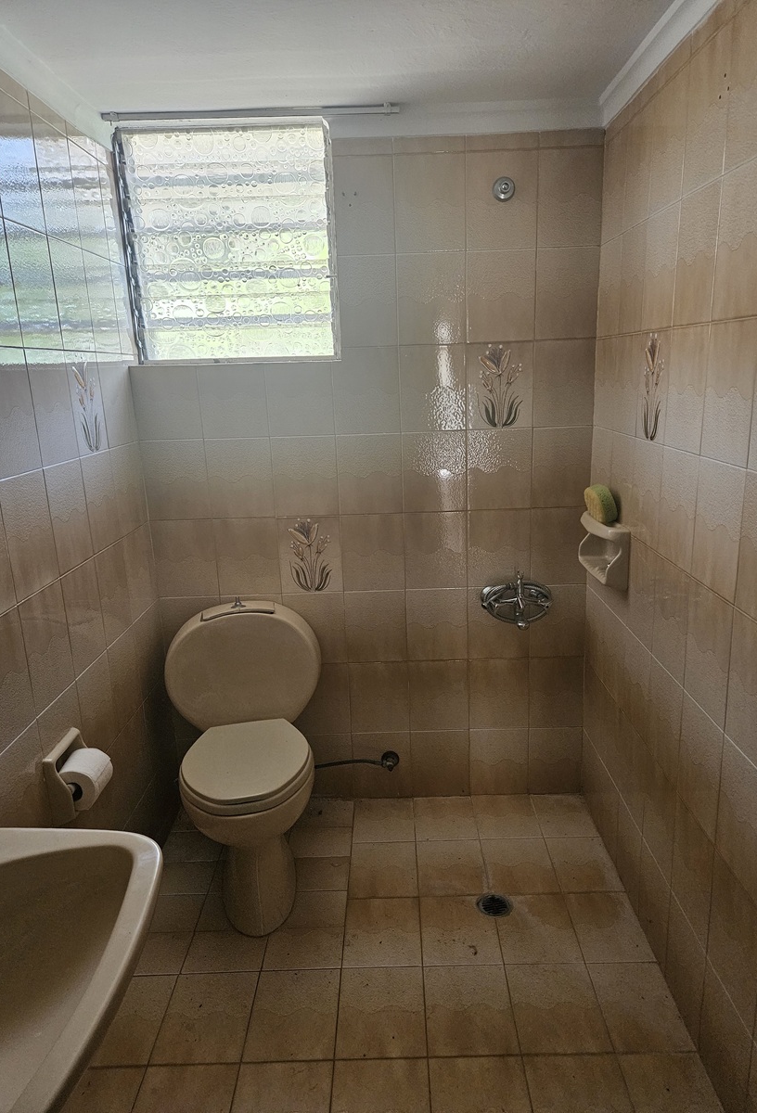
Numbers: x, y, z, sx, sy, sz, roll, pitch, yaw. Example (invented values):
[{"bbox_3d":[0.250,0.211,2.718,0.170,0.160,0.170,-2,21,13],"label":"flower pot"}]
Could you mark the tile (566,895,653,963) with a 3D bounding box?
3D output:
[{"bbox_3d":[0.607,0.984,1.964,0.178,0.012,0.250,-2,15,1],"label":"tile"}]

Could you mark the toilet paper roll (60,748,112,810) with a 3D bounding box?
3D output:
[{"bbox_3d":[-0.672,0.507,1.679,0.098,0.098,0.098,-2,14,1],"label":"toilet paper roll"}]

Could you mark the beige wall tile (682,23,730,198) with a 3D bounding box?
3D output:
[{"bbox_3d":[0.623,-0.834,1.401,0.010,0.250,0.199,-2,14,1],"label":"beige wall tile"}]

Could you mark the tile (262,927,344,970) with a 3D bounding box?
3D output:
[{"bbox_3d":[-0.190,1.021,1.918,0.200,0.010,0.139,-2,14,1],"label":"tile"}]

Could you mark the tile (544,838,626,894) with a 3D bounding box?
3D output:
[{"bbox_3d":[0.611,0.921,2.206,0.178,0.012,0.250,-2,15,1],"label":"tile"}]

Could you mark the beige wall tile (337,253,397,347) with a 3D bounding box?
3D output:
[{"bbox_3d":[-0.030,-0.739,2.149,0.170,0.250,0.010,-2,16,2],"label":"beige wall tile"}]

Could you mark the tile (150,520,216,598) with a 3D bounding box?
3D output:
[{"bbox_3d":[-0.619,0.006,2.374,0.199,0.250,0.010,-2,14,1],"label":"tile"}]

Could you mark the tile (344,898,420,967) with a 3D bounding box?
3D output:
[{"bbox_3d":[0.013,1.006,1.978,0.202,0.012,0.250,-2,15,1],"label":"tile"}]

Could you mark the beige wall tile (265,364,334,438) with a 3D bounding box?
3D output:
[{"bbox_3d":[-0.234,-0.475,2.231,0.199,0.212,0.010,-2,14,1],"label":"beige wall tile"}]

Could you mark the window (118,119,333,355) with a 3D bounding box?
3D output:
[{"bbox_3d":[-0.432,-0.912,2.194,0.612,0.649,0.080,-2,16,1],"label":"window"}]

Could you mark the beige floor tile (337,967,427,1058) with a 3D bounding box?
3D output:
[{"bbox_3d":[0.009,1.060,1.722,0.203,0.010,0.254,-2,14,1],"label":"beige floor tile"}]

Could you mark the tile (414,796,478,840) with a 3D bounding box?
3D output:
[{"bbox_3d":[0.220,0.868,2.442,0.199,0.010,0.243,-2,14,1],"label":"tile"}]

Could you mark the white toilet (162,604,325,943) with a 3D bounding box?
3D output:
[{"bbox_3d":[-0.373,0.569,2.122,0.481,0.775,0.650,-4,15,-8],"label":"white toilet"}]

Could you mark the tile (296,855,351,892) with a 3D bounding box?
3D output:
[{"bbox_3d":[-0.188,0.950,2.198,0.200,0.010,0.149,-2,14,1],"label":"tile"}]

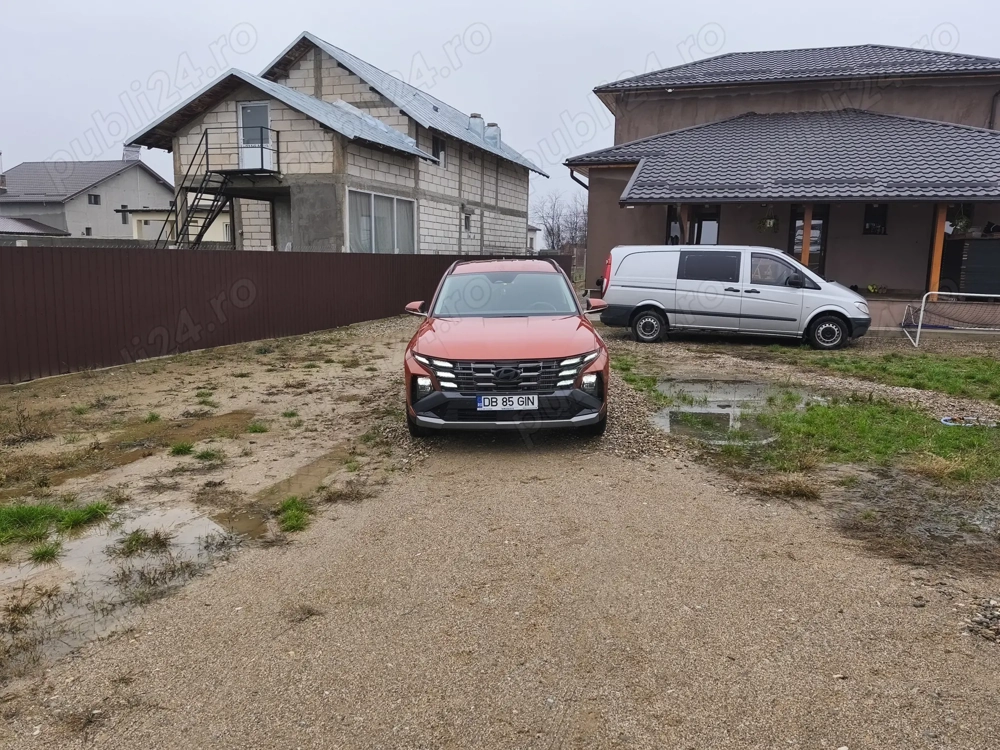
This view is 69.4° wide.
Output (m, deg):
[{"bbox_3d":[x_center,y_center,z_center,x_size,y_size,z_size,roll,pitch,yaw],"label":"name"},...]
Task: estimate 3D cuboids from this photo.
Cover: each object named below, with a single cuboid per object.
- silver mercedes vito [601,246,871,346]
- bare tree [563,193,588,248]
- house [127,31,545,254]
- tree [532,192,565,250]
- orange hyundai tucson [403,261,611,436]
[{"bbox_3d":[4.926,-1.671,15.067,5.200,1.920,1.950,3,10,16],"label":"silver mercedes vito"},{"bbox_3d":[6.975,-13.005,65.000,2.800,6.900,2.800,1,9,0],"label":"bare tree"},{"bbox_3d":[-4.306,-6.827,26.324,7.860,8.200,17.950,4,10,18],"label":"house"},{"bbox_3d":[4.365,-13.050,65.000,3.000,6.900,2.900,1,9,0],"label":"tree"},{"bbox_3d":[0.061,-0.473,8.253,1.920,1.650,4.520,1,9,0],"label":"orange hyundai tucson"}]

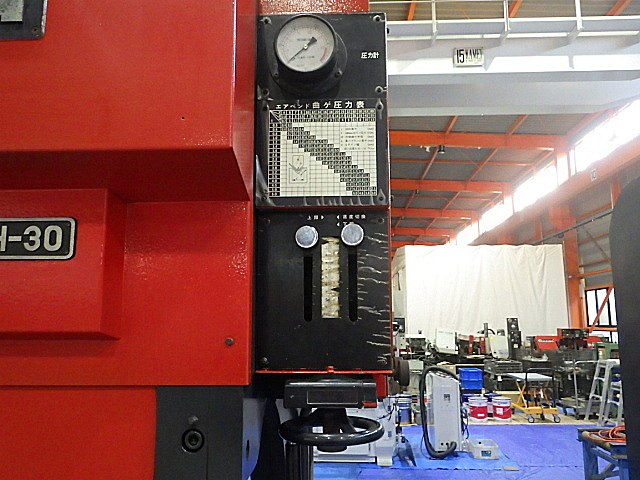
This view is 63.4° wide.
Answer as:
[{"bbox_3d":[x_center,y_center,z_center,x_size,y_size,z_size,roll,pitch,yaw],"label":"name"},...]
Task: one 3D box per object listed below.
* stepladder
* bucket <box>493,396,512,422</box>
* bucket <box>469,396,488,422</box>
[{"bbox_3d":[4.543,2.380,8.124,0.660,0.940,0.530,-1,-9,6],"label":"stepladder"},{"bbox_3d":[2.914,2.711,8.275,0.300,0.357,0.300,0,-9,0],"label":"bucket"},{"bbox_3d":[2.532,2.711,8.276,0.300,0.357,0.300,0,-9,0],"label":"bucket"}]

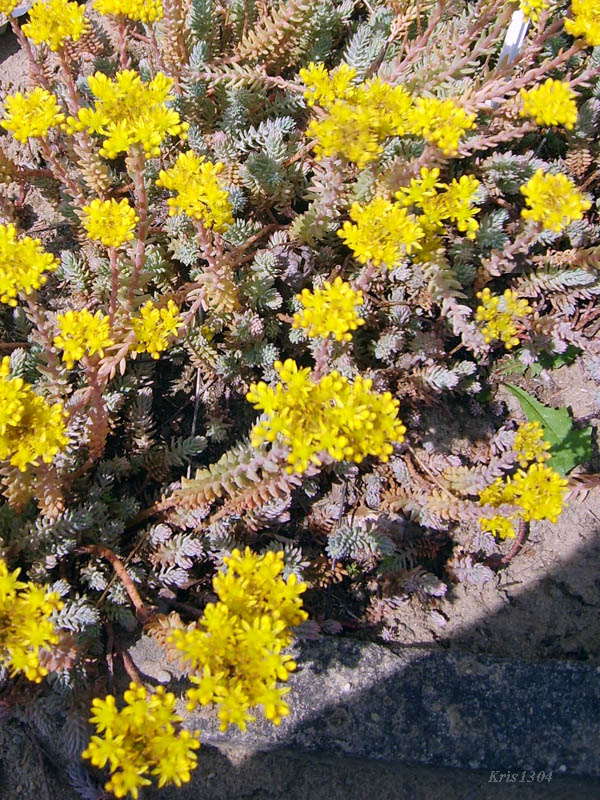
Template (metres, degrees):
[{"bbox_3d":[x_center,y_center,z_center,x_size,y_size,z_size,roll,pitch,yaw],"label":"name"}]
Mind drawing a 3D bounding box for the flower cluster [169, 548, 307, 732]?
[{"bbox_3d":[-0.037,0.141,0.475,0.079,0.045,0.100,0,58,0],"label":"flower cluster"}]

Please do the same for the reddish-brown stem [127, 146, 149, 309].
[{"bbox_3d":[-0.132,-0.134,0.645,0.011,0.134,0.011,10,31,0],"label":"reddish-brown stem"}]

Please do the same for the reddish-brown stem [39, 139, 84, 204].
[{"bbox_3d":[-0.194,-0.187,0.665,0.010,0.061,0.010,-26,41,0],"label":"reddish-brown stem"}]

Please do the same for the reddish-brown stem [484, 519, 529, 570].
[{"bbox_3d":[0.141,0.100,0.558,0.014,0.049,0.012,22,33,0],"label":"reddish-brown stem"}]

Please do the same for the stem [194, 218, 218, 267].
[{"bbox_3d":[-0.071,-0.120,0.625,0.010,0.044,0.010,-16,43,0],"label":"stem"}]

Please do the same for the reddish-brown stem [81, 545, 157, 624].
[{"bbox_3d":[-0.101,0.102,0.452,0.058,0.012,0.017,37,65,21],"label":"reddish-brown stem"}]

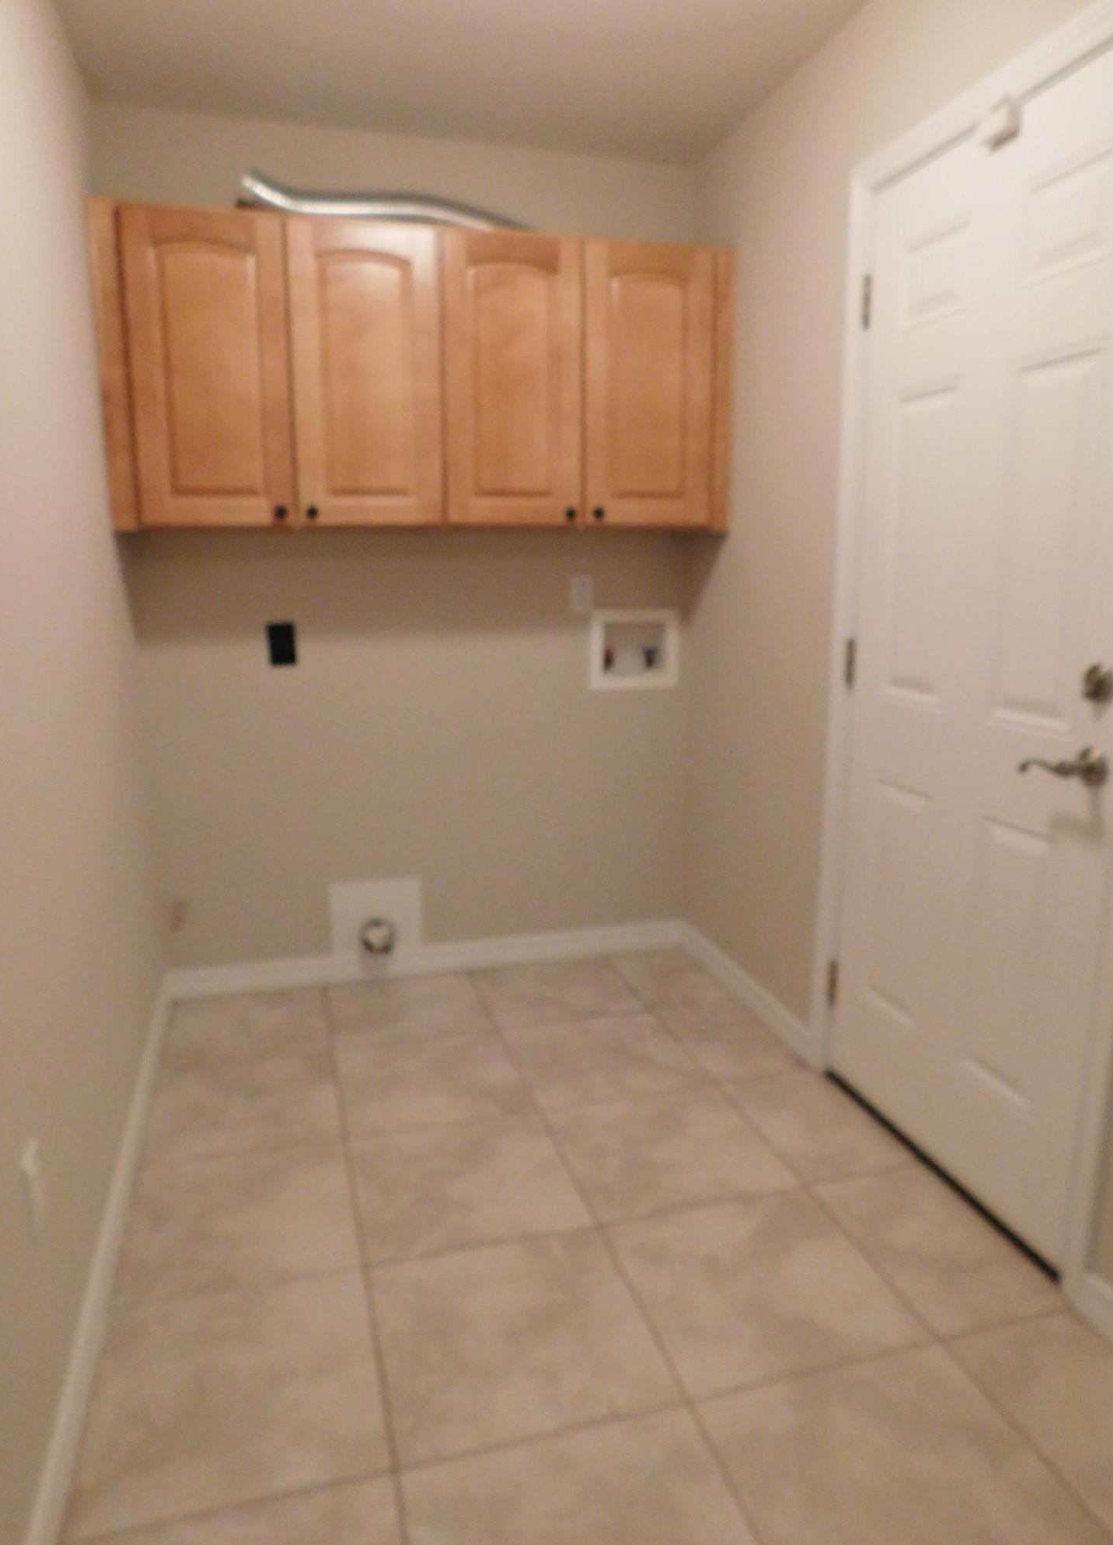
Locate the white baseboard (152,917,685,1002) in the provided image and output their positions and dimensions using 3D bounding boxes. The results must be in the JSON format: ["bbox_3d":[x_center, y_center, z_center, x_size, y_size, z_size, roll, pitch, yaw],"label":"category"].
[{"bbox_3d":[-0.367,0.598,3.296,1.665,0.092,0.015,-3,12,-15],"label":"white baseboard"}]

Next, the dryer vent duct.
[{"bbox_3d":[-0.413,-1.471,2.688,0.810,0.125,0.140,-3,12,-15],"label":"dryer vent duct"}]

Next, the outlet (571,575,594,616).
[{"bbox_3d":[0.079,-0.552,3.196,0.073,0.117,0.011,-3,12,-15],"label":"outlet"}]

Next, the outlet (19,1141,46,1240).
[{"bbox_3d":[-0.713,0.570,1.402,0.011,0.117,0.073,-3,12,-15],"label":"outlet"}]

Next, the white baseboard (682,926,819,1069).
[{"bbox_3d":[0.543,0.633,3.103,0.015,0.092,0.880,-3,12,-15],"label":"white baseboard"}]

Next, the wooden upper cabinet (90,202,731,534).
[{"bbox_3d":[-0.334,-1.046,2.822,1.665,0.762,0.310,-3,12,-15],"label":"wooden upper cabinet"}]

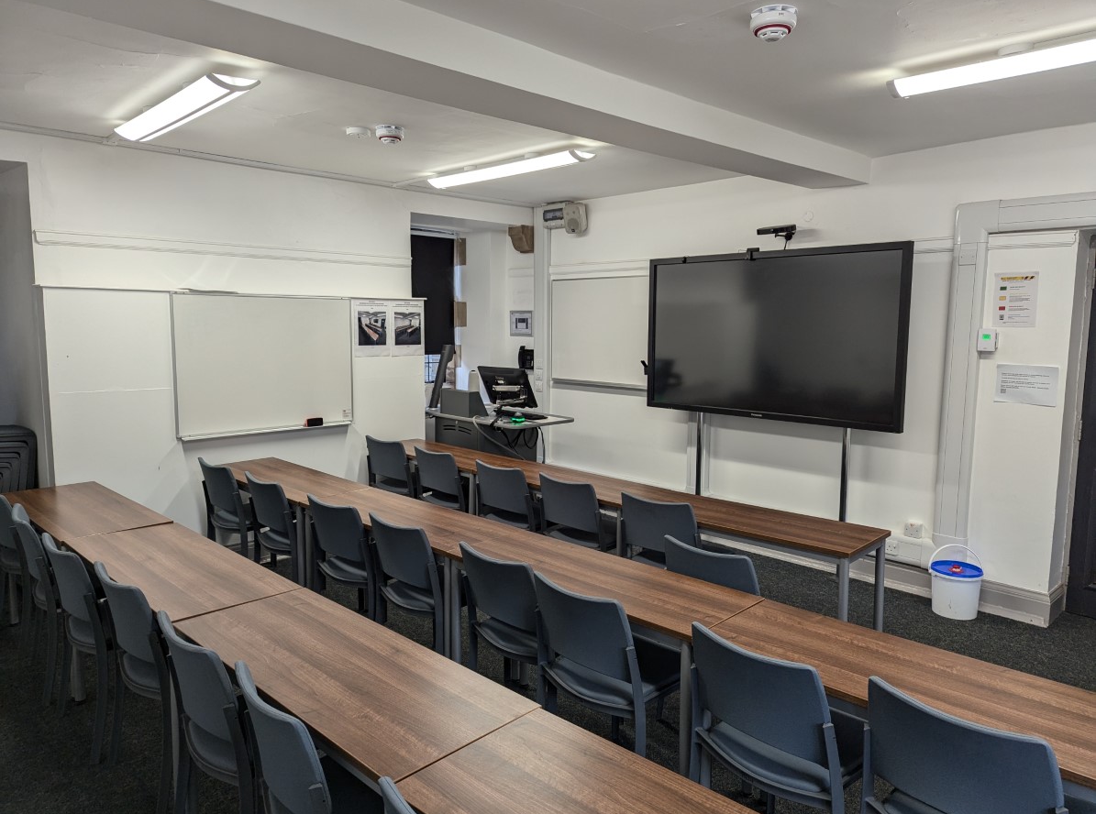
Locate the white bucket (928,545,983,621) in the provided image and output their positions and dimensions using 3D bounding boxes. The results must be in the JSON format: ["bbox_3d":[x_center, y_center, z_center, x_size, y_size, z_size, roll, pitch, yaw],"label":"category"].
[{"bbox_3d":[2.361,1.002,4.394,0.280,0.386,0.275,7,9,44],"label":"white bucket"}]

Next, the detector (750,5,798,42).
[{"bbox_3d":[0.726,-1.228,2.439,0.145,0.085,0.145,0,7,0],"label":"detector"}]

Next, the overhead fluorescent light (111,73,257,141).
[{"bbox_3d":[-1.647,-1.310,3.383,0.180,0.070,1.280,-6,9,-44],"label":"overhead fluorescent light"}]

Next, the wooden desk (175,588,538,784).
[{"bbox_3d":[-0.592,1.068,2.163,1.190,0.730,0.445,7,9,44],"label":"wooden desk"}]

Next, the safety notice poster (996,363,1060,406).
[{"bbox_3d":[2.656,-0.121,4.228,0.297,0.210,0.008,7,9,44],"label":"safety notice poster"}]

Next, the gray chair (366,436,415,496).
[{"bbox_3d":[-0.953,0.618,5.564,0.520,0.810,0.530,7,9,44],"label":"gray chair"}]

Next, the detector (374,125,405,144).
[{"bbox_3d":[-0.821,-1.402,3.944,0.142,0.079,0.142,0,7,0],"label":"detector"}]

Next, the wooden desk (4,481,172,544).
[{"bbox_3d":[-2.318,0.860,3.832,1.200,0.730,0.445,7,9,44],"label":"wooden desk"}]

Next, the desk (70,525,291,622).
[{"bbox_3d":[-1.471,0.964,3.018,1.200,0.715,0.452,7,9,43],"label":"desk"}]

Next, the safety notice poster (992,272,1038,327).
[{"bbox_3d":[2.599,-0.595,4.232,0.210,0.297,0.008,7,9,44],"label":"safety notice poster"}]

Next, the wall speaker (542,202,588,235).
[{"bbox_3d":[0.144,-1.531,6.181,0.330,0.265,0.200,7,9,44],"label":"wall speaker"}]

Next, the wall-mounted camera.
[{"bbox_3d":[1.518,-1.157,5.064,0.280,0.090,0.090,7,9,44],"label":"wall-mounted camera"}]

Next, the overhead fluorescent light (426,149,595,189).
[{"bbox_3d":[-0.263,-1.441,4.643,1.310,0.085,0.185,7,9,44],"label":"overhead fluorescent light"}]

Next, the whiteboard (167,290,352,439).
[{"bbox_3d":[-1.863,-0.290,5.108,0.040,0.900,1.220,7,9,44],"label":"whiteboard"}]

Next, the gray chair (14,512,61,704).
[{"bbox_3d":[-2.140,0.842,3.584,0.520,0.810,0.530,7,9,44],"label":"gray chair"}]

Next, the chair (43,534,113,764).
[{"bbox_3d":[-1.712,0.906,3.157,0.500,0.805,0.520,7,9,44],"label":"chair"}]

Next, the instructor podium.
[{"bbox_3d":[-0.342,0.444,5.992,1.130,1.080,0.760,7,9,44],"label":"instructor podium"}]

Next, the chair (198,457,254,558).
[{"bbox_3d":[-1.799,0.722,4.725,0.500,0.805,0.520,7,9,44],"label":"chair"}]

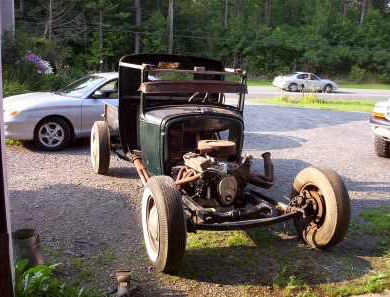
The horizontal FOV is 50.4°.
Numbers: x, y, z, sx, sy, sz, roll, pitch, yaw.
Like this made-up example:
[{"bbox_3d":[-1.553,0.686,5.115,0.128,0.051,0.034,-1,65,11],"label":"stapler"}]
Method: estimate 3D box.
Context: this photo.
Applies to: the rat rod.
[{"bbox_3d":[-0.086,-0.206,4.540,1.740,1.620,3.650,-3,13,-22],"label":"rat rod"}]

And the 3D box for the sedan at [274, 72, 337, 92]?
[{"bbox_3d":[8.180,-4.887,30.600,4.650,1.380,1.760,-1,12,-12],"label":"sedan"}]

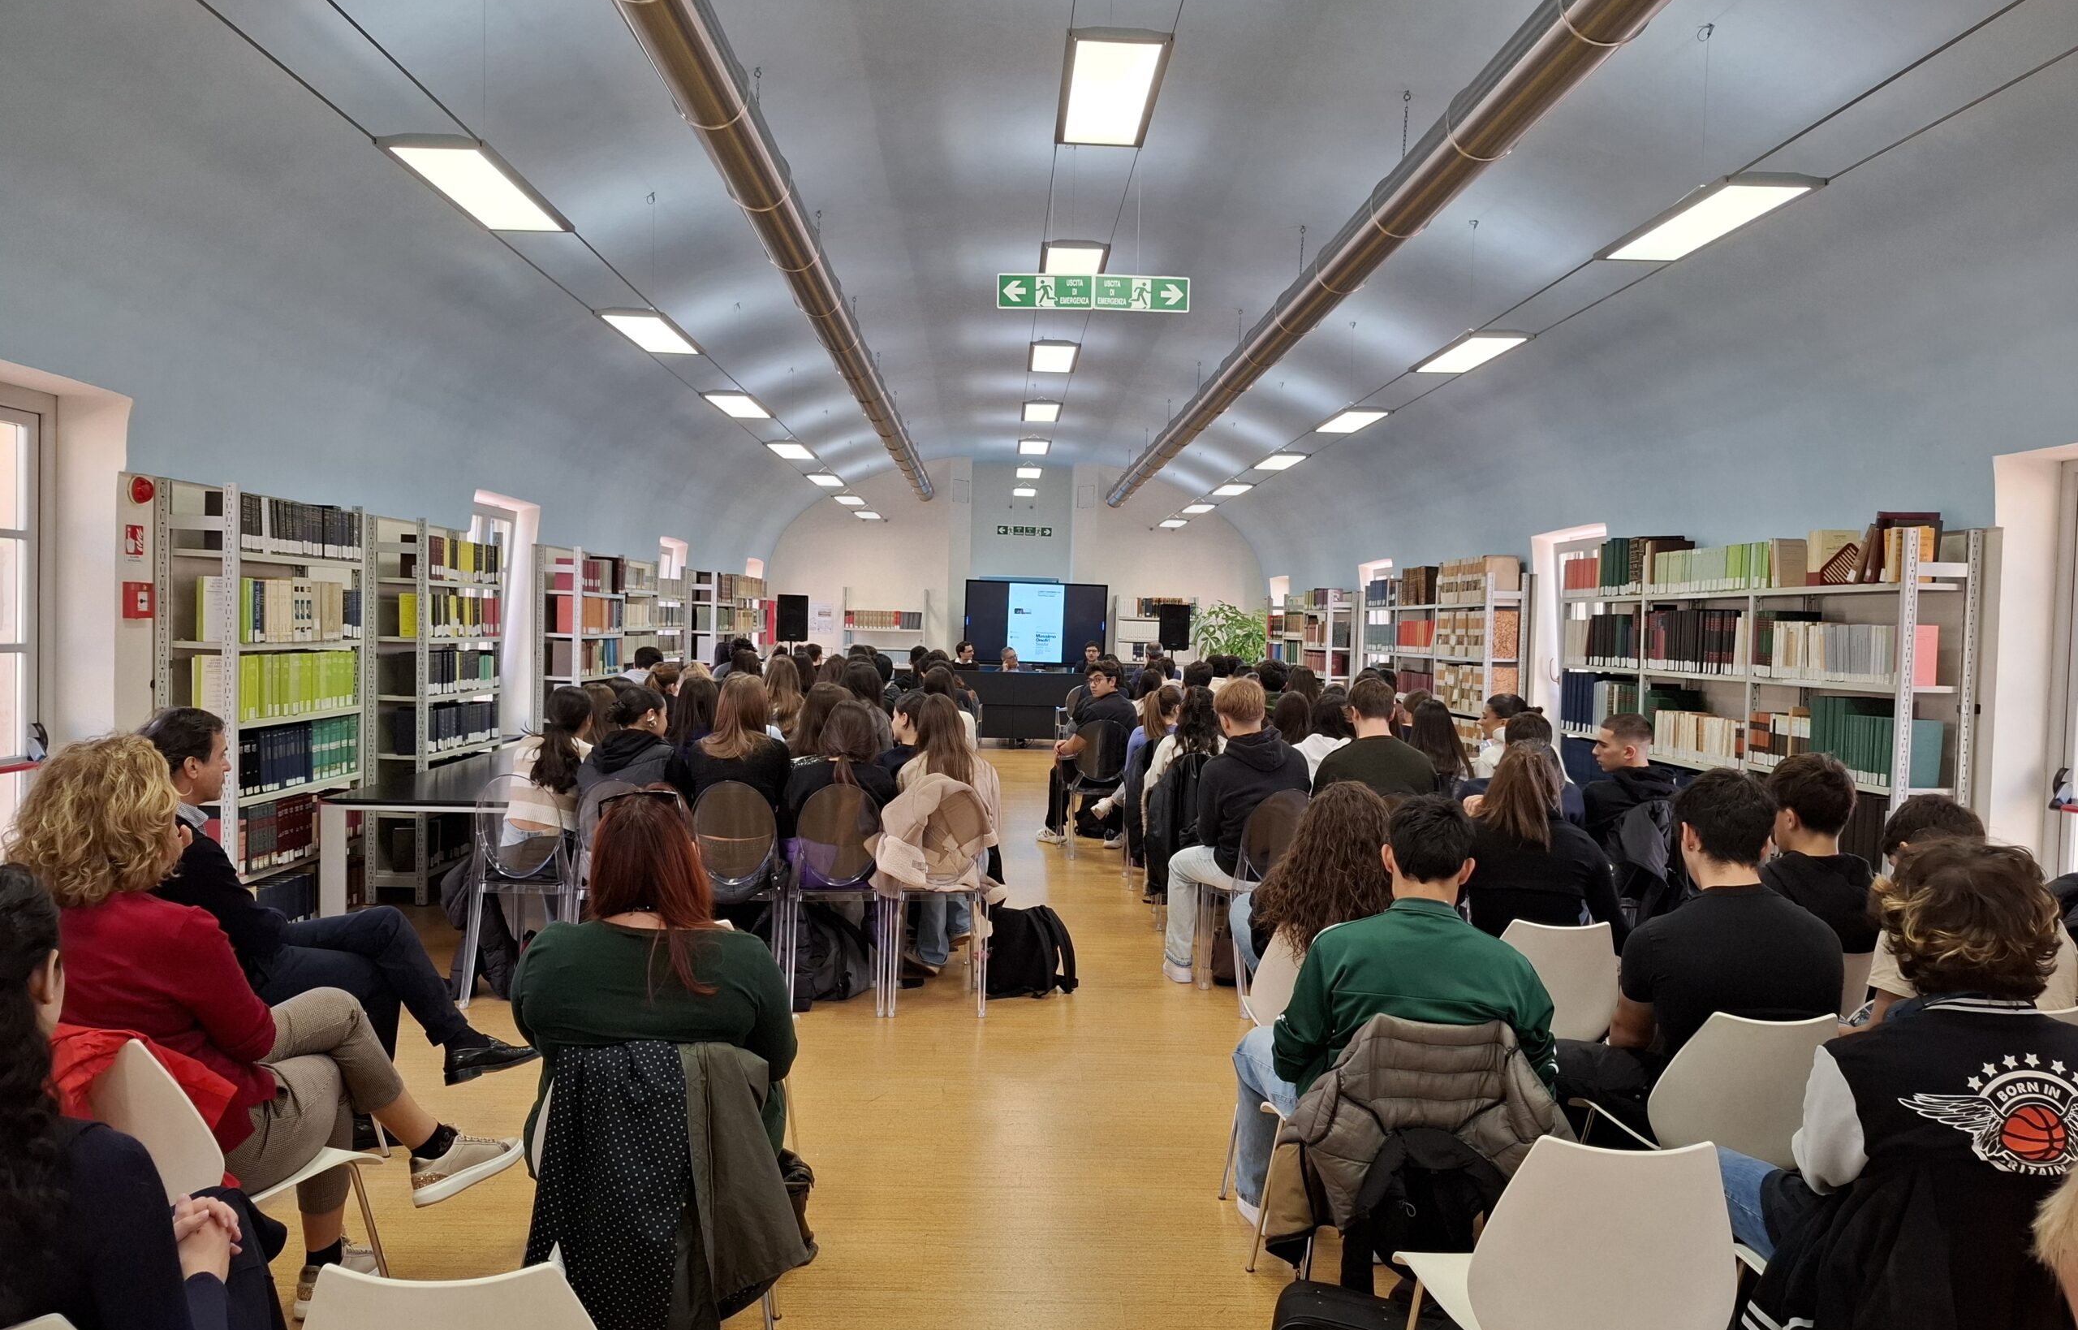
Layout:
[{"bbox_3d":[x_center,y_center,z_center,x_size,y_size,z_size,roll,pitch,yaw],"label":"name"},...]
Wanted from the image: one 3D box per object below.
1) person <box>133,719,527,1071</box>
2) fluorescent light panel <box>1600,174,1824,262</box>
[{"bbox_3d":[-1.901,0.755,3.584,0.570,1.280,0.950,3,2,40],"label":"person"},{"bbox_3d":[2.352,-1.569,4.906,0.331,0.045,0.969,1,2,-2],"label":"fluorescent light panel"}]

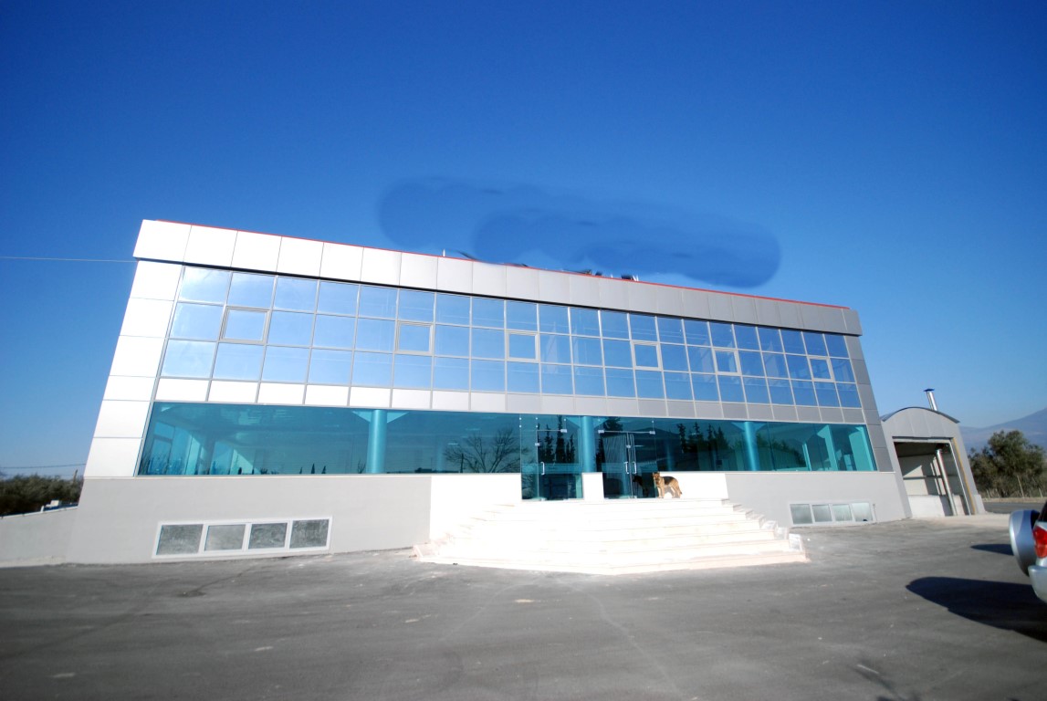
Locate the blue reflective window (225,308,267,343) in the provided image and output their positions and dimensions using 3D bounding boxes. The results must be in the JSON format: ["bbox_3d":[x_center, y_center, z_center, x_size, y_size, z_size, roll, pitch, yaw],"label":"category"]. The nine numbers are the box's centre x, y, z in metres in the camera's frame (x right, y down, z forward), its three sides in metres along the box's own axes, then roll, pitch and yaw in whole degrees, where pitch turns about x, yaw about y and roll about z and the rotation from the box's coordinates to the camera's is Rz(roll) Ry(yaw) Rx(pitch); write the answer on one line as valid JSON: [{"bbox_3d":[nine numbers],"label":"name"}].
[{"bbox_3d":[-8.072,-0.714,12.722,1.116,1.024,0.100,4,-18,-16],"label":"blue reflective window"}]

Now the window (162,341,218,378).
[{"bbox_3d":[-9.206,0.249,12.044,1.128,1.038,0.080,4,-18,-16],"label":"window"}]

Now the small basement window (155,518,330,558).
[{"bbox_3d":[-7.099,4.795,11.250,3.960,0.816,0.090,4,-18,-16],"label":"small basement window"}]

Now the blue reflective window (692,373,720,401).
[{"bbox_3d":[6.923,1.414,16.612,1.165,1.065,0.080,4,-18,-16],"label":"blue reflective window"}]

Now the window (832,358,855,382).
[{"bbox_3d":[13.812,0.869,18.902,1.128,1.038,0.080,4,-18,-16],"label":"window"}]

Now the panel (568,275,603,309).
[{"bbox_3d":[2.210,-2.138,15.651,1.148,1.154,0.060,4,-18,-16],"label":"panel"}]

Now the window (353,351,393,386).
[{"bbox_3d":[-4.795,0.617,13.934,1.212,1.121,0.080,4,-18,-16],"label":"window"}]

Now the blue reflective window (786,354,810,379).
[{"bbox_3d":[11.510,0.695,18.256,1.165,1.071,0.080,4,-18,-16],"label":"blue reflective window"}]

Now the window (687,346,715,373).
[{"bbox_3d":[6.851,0.364,16.809,1.142,1.051,0.080,4,-18,-16],"label":"window"}]

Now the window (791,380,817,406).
[{"bbox_3d":[11.527,1.756,17.912,1.128,1.038,0.080,4,-18,-16],"label":"window"}]

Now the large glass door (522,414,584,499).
[{"bbox_3d":[0.917,3.423,14.112,2.028,2.688,0.080,4,-18,-16],"label":"large glass door"}]

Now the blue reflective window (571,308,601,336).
[{"bbox_3d":[2.277,-1.015,15.976,1.165,1.057,0.080,4,-18,-16],"label":"blue reflective window"}]

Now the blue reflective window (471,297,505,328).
[{"bbox_3d":[-1.181,-1.275,15.001,1.128,1.038,0.080,4,-18,-16],"label":"blue reflective window"}]

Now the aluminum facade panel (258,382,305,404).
[{"bbox_3d":[-6.885,1.242,12.447,1.116,0.552,0.080,4,-19,-16],"label":"aluminum facade panel"}]

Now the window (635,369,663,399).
[{"bbox_3d":[4.583,1.241,15.835,1.142,1.042,0.080,4,-18,-16],"label":"window"}]

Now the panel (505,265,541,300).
[{"bbox_3d":[0.012,-2.361,15.389,1.190,1.222,0.080,4,-18,-16],"label":"panel"}]

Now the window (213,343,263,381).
[{"bbox_3d":[-7.986,0.335,12.293,1.130,1.033,0.080,4,-18,-16],"label":"window"}]

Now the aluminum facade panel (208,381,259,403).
[{"bbox_3d":[-7.972,1.140,12.038,1.130,0.538,0.080,4,-18,-16],"label":"aluminum facade panel"}]

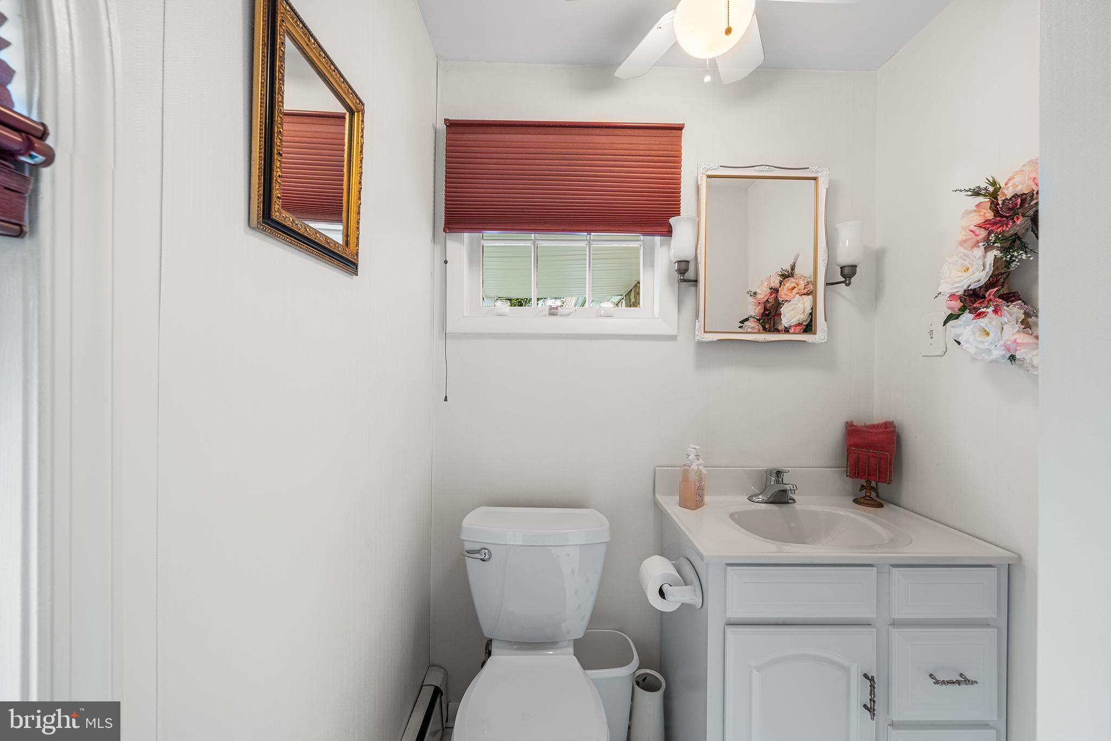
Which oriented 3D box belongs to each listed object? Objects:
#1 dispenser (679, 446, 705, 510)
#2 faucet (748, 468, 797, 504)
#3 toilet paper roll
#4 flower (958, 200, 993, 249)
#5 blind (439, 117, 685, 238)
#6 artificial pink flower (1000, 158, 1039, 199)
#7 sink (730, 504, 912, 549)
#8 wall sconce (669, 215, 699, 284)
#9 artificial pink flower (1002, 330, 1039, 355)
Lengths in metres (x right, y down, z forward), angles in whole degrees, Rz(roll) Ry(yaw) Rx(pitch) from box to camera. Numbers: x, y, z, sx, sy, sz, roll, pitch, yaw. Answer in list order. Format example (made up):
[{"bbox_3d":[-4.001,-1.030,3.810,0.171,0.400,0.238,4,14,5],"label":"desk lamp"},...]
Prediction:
[{"bbox_3d":[0.453,0.346,1.326,0.064,0.205,0.053,1,0,-44],"label":"dispenser"},{"bbox_3d":[0.741,0.393,1.348,0.160,0.118,0.160,1,0,-1],"label":"faucet"},{"bbox_3d":[0.293,0.587,1.111,0.103,0.103,0.102,1,0,-1],"label":"toilet paper roll"},{"bbox_3d":[1.095,-0.380,1.048,0.080,0.115,0.105,1,0,24],"label":"flower"},{"bbox_3d":[0.030,-0.662,1.400,0.828,0.389,0.045,1,0,-1],"label":"blind"},{"bbox_3d":[1.084,-0.440,0.923,0.080,0.110,0.110,1,0,-1],"label":"artificial pink flower"},{"bbox_3d":[0.753,0.517,1.182,0.500,0.140,0.340,1,0,-1],"label":"sink"},{"bbox_3d":[0.443,-0.414,1.382,0.102,0.218,0.125,1,0,-1],"label":"wall sconce"},{"bbox_3d":[1.088,-0.062,0.933,0.070,0.064,0.085,1,0,-1],"label":"artificial pink flower"}]

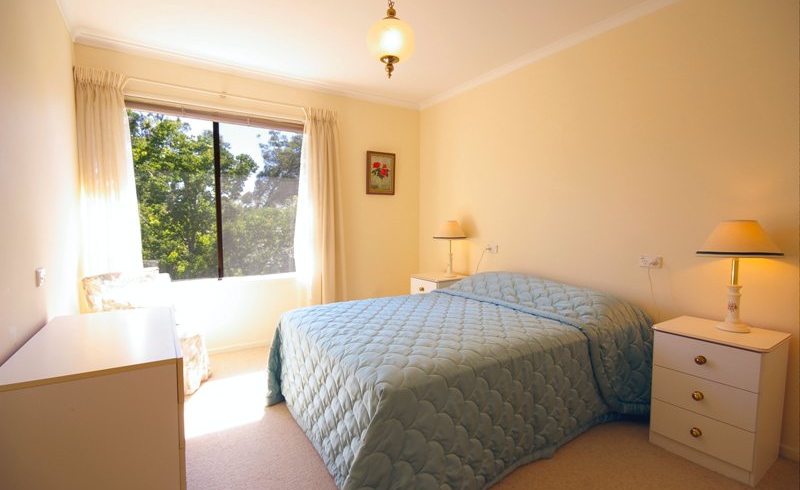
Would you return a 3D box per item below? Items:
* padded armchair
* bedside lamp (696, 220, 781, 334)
[{"bbox_3d":[-1.678,0.577,2.429,0.600,0.780,0.600,0,3,-9],"label":"padded armchair"},{"bbox_3d":[1.639,0.155,1.737,0.310,0.550,0.310,-2,4,-34],"label":"bedside lamp"}]

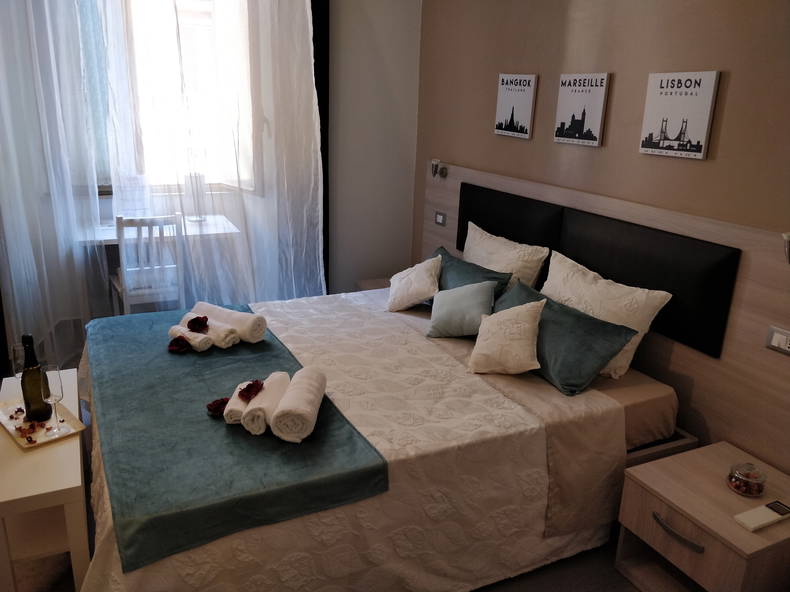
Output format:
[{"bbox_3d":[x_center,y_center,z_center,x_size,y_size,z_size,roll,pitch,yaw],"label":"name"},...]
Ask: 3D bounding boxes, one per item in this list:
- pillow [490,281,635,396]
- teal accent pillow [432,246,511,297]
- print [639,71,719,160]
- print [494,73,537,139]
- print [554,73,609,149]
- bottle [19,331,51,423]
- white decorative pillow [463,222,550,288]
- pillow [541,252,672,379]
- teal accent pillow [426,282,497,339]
[{"bbox_3d":[0.646,0.153,2.340,0.380,0.140,0.660,-47,32,-5],"label":"pillow"},{"bbox_3d":[0.306,-0.042,2.821,0.140,0.380,0.650,35,-1,-32],"label":"teal accent pillow"},{"bbox_3d":[1.078,-0.689,2.088,0.022,0.305,0.300,-7,21,-25],"label":"print"},{"bbox_3d":[0.646,-1.010,2.918,0.022,0.305,0.300,-7,21,-25],"label":"print"},{"bbox_3d":[0.856,-0.855,2.515,0.022,0.305,0.300,-7,21,-25],"label":"print"},{"bbox_3d":[-1.307,0.288,1.984,0.086,0.310,0.086,-7,21,-25],"label":"bottle"},{"bbox_3d":[0.536,-0.156,3.023,0.150,0.410,0.690,20,8,-31],"label":"white decorative pillow"},{"bbox_3d":[0.841,0.067,2.422,0.150,0.410,0.690,20,8,-31],"label":"pillow"},{"bbox_3d":[0.309,0.060,2.522,0.310,0.110,0.300,-11,43,28],"label":"teal accent pillow"}]

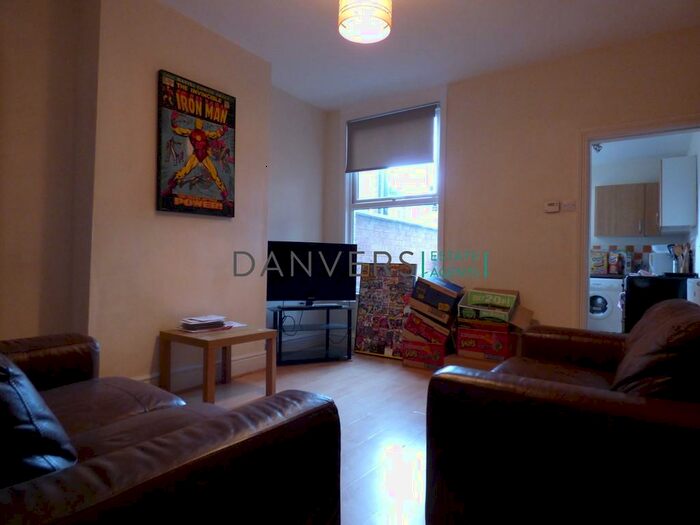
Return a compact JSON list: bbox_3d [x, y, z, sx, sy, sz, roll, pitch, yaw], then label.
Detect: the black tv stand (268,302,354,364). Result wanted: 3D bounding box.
[{"bbox_3d":[-0.402,0.685,3.899,0.769,0.484,0.390,1,0,-25],"label":"black tv stand"}]

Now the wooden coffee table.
[{"bbox_3d":[-0.899,0.695,2.788,0.550,0.450,0.550,1,0,37],"label":"wooden coffee table"}]

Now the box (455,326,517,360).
[{"bbox_3d":[1.115,0.655,3.320,0.375,0.240,0.290,1,0,33],"label":"box"}]

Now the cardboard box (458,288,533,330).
[{"bbox_3d":[1.157,0.369,3.347,0.420,0.220,0.290,1,0,33],"label":"cardboard box"}]

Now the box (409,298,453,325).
[{"bbox_3d":[0.763,0.433,3.690,0.375,0.100,0.290,22,9,25],"label":"box"}]

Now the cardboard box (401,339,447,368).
[{"bbox_3d":[0.712,0.828,3.681,0.370,0.235,0.290,1,0,26],"label":"cardboard box"}]

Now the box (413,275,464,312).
[{"bbox_3d":[0.829,0.282,3.770,0.370,0.193,0.273,23,17,25],"label":"box"}]

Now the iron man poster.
[{"bbox_3d":[-1.074,-0.812,2.914,0.030,0.935,0.610,1,0,36],"label":"iron man poster"}]

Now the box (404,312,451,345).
[{"bbox_3d":[0.745,0.590,3.710,0.370,0.180,0.290,24,10,24],"label":"box"}]

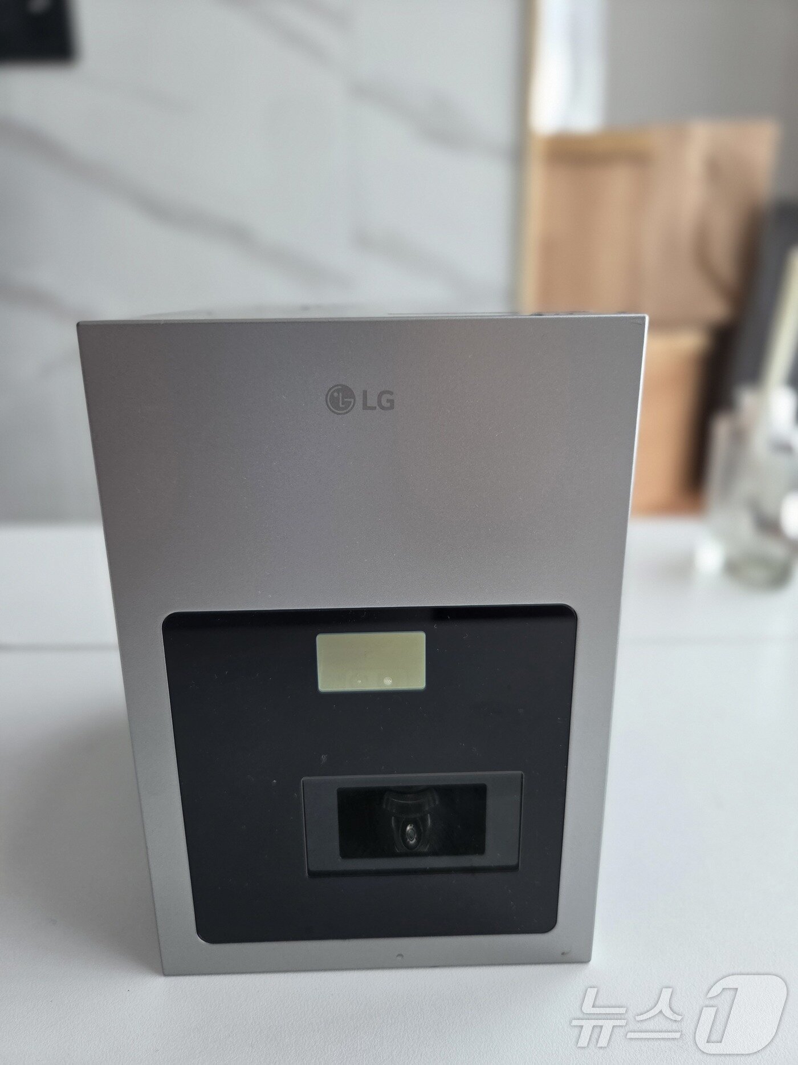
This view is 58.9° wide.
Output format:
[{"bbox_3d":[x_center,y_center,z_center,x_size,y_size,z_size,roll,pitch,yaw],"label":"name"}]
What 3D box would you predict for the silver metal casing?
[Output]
[{"bbox_3d":[-0.008,0.013,0.236,0.110,0.160,0.160,-1,17,-1],"label":"silver metal casing"}]

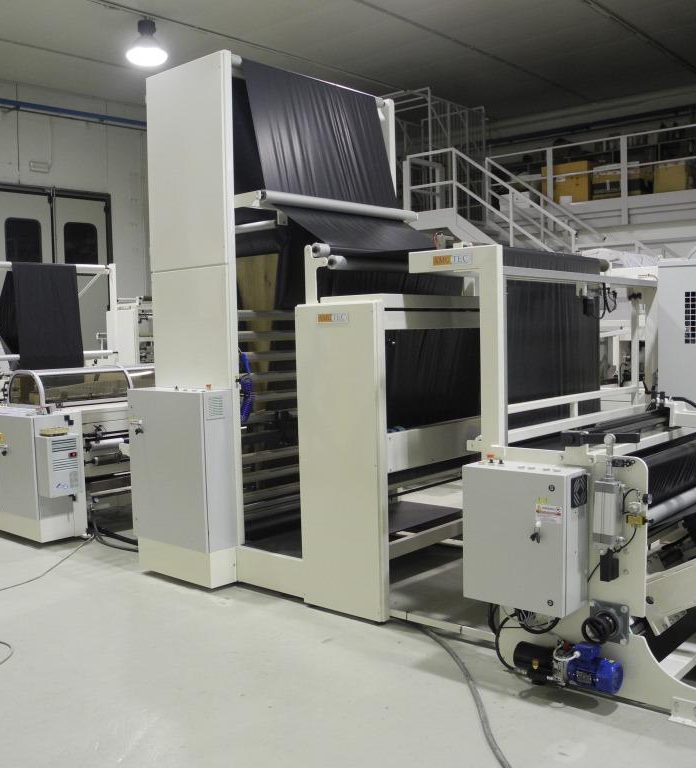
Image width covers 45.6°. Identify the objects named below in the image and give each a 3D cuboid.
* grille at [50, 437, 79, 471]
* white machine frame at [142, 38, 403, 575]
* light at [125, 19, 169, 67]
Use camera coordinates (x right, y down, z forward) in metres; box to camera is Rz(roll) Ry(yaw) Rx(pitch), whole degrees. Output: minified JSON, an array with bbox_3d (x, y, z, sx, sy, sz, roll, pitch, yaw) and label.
[{"bbox_3d":[-2.223,0.558,6.513,0.020,0.255,0.222,2,5,41],"label":"grille"},{"bbox_3d":[-0.547,-0.433,6.075,0.891,3.404,1.798,2,5,41],"label":"white machine frame"},{"bbox_3d":[-2.969,-5.105,12.282,0.560,0.600,0.560,-1,3,0],"label":"light"}]

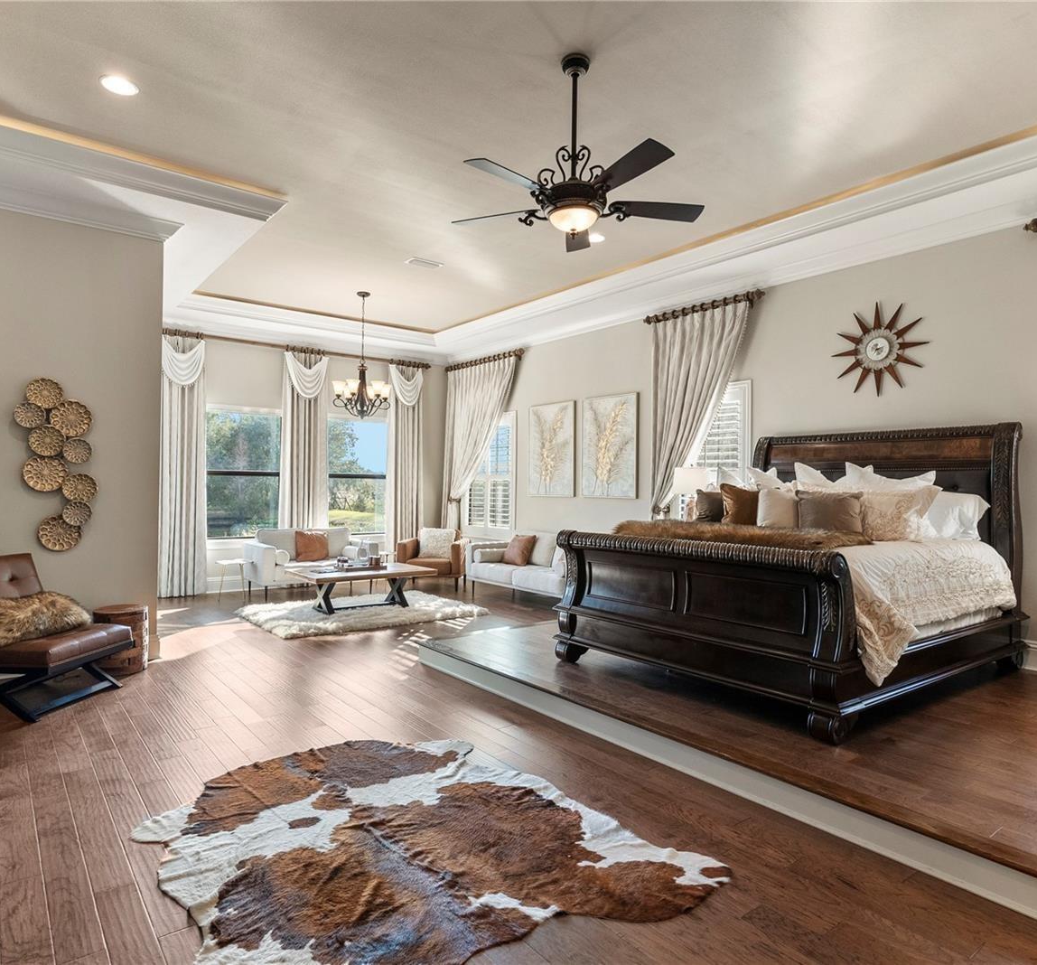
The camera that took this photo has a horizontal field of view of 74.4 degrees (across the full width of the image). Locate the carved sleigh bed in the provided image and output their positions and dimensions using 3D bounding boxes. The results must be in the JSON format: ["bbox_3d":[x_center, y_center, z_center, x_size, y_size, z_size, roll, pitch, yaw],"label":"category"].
[{"bbox_3d":[1.941,0.453,5.003,2.600,1.803,2.206,1,-1,-38],"label":"carved sleigh bed"}]

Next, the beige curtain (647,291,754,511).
[{"bbox_3d":[1.868,-0.173,7.115,0.197,3.250,1.261,1,-1,-38],"label":"beige curtain"}]

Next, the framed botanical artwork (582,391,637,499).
[{"bbox_3d":[1.088,-0.428,8.190,0.050,1.210,0.904,1,-1,-38],"label":"framed botanical artwork"}]

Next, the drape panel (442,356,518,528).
[{"bbox_3d":[-0.636,-0.115,10.315,0.217,3.290,1.950,1,-1,-38],"label":"drape panel"}]

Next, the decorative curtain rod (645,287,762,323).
[{"bbox_3d":[1.899,-1.817,7.143,0.138,0.118,1.537,1,-1,-38],"label":"decorative curtain rod"}]

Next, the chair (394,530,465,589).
[{"bbox_3d":[-1.195,1.096,9.733,0.883,0.795,0.817,1,-1,5],"label":"chair"}]

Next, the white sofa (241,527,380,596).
[{"bbox_3d":[-2.776,1.072,9.166,1.576,0.867,0.847,1,-1,-38],"label":"white sofa"}]

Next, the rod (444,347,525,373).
[{"bbox_3d":[-0.534,-1.806,10.200,0.120,0.100,2.074,1,-1,-38],"label":"rod"}]

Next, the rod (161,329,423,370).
[{"bbox_3d":[-3.047,-1.910,9.947,4.058,0.099,0.118,1,-1,-38],"label":"rod"}]

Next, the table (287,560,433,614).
[{"bbox_3d":[-1.800,1.237,7.888,1.448,0.443,0.887,1,-1,-38],"label":"table"}]

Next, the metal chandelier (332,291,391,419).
[{"bbox_3d":[-1.887,-1.529,8.283,0.713,1.536,0.713,1,-1,-38],"label":"metal chandelier"}]

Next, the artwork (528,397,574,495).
[{"bbox_3d":[0.443,-0.425,9.021,0.050,1.227,0.896,1,-1,-38],"label":"artwork"}]

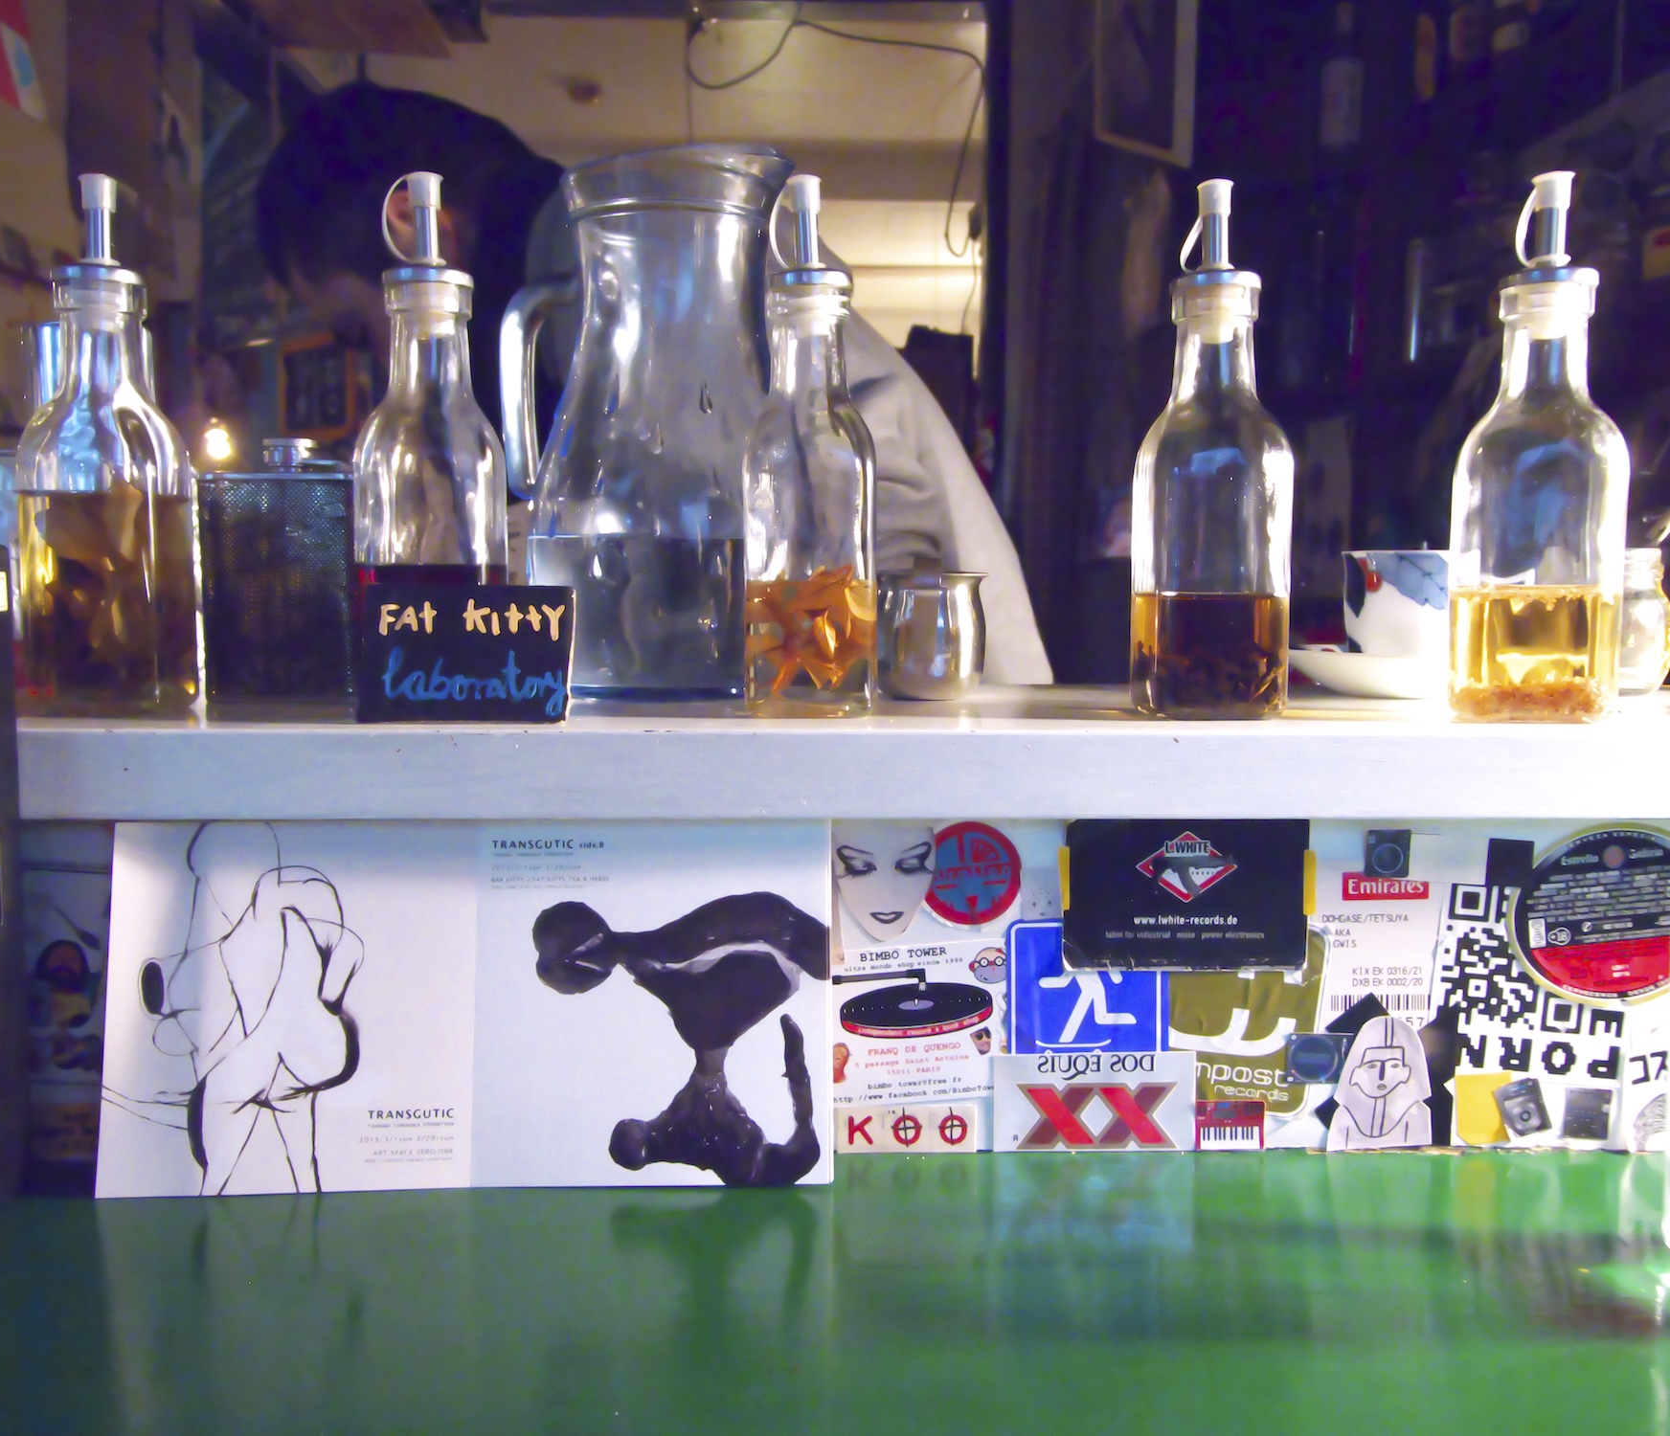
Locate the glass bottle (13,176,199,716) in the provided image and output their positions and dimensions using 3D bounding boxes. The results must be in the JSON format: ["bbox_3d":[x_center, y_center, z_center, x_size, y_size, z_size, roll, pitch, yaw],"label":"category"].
[{"bbox_3d":[-0.283,-0.104,0.599,0.048,0.204,0.048,0,5,0],"label":"glass bottle"}]

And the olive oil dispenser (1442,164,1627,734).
[{"bbox_3d":[0.267,-0.103,0.583,0.048,0.204,0.048,0,5,0],"label":"olive oil dispenser"}]

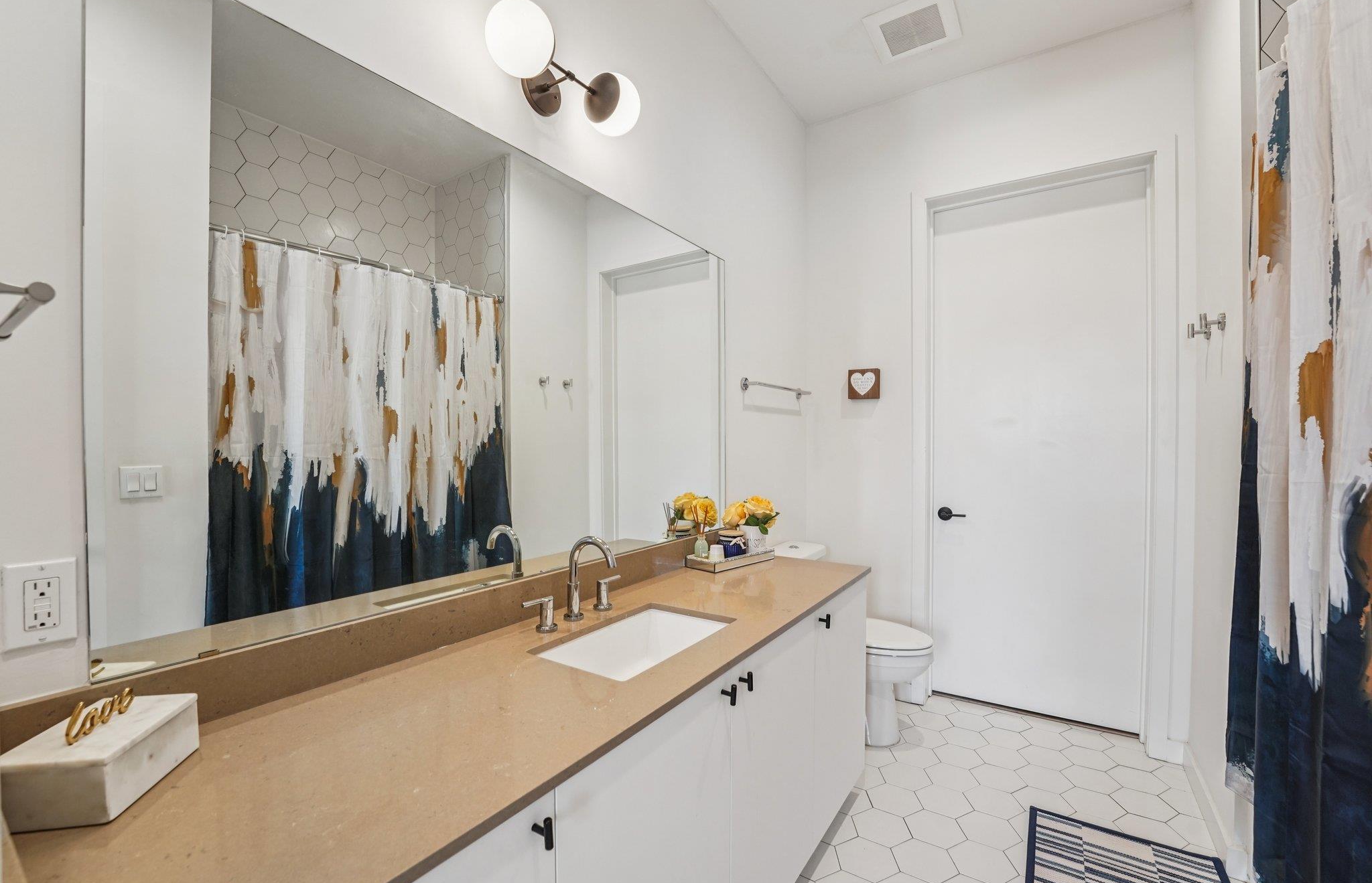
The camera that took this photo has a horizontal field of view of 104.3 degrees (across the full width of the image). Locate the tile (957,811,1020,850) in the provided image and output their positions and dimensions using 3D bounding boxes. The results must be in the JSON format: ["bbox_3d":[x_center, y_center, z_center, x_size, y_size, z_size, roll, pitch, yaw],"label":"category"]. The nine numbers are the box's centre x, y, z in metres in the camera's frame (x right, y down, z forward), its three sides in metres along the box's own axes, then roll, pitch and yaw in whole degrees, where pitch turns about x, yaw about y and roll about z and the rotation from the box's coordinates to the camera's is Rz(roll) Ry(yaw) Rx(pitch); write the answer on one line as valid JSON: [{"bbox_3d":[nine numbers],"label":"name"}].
[{"bbox_3d":[1.009,1.301,1.776,0.200,0.010,0.174,0,0,35],"label":"tile"}]

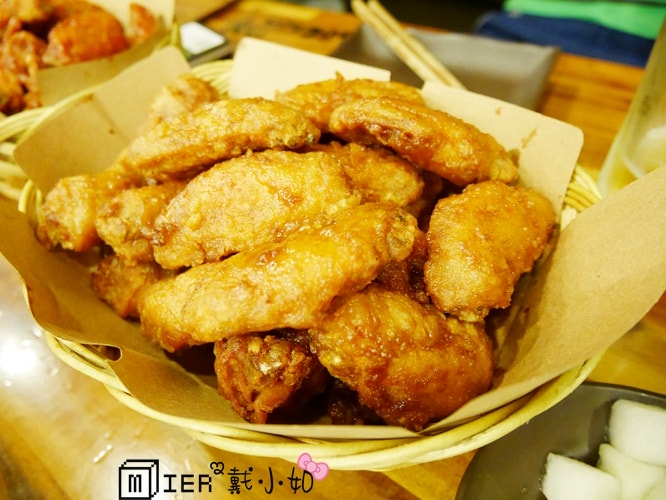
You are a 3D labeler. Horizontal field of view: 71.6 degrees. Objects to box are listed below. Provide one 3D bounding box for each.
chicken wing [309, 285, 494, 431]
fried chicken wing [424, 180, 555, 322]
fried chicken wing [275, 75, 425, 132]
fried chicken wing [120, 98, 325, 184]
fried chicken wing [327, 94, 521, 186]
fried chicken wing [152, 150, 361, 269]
[{"bbox_3d":[0.025,0.039,0.169,0.067,0.030,0.039,29,66,-6],"label":"chicken wing"},{"bbox_3d":[0.070,0.000,0.207,0.043,0.030,0.063,25,67,17],"label":"fried chicken wing"},{"bbox_3d":[0.011,-0.075,0.255,0.083,0.028,0.036,-2,46,-10],"label":"fried chicken wing"},{"bbox_3d":[-0.051,-0.052,0.218,0.094,0.028,0.036,-18,70,-15],"label":"fried chicken wing"},{"bbox_3d":[0.046,-0.054,0.234,0.097,0.027,0.035,17,46,0],"label":"fried chicken wing"},{"bbox_3d":[-0.033,-0.017,0.200,0.092,0.030,0.041,-24,71,-17],"label":"fried chicken wing"}]

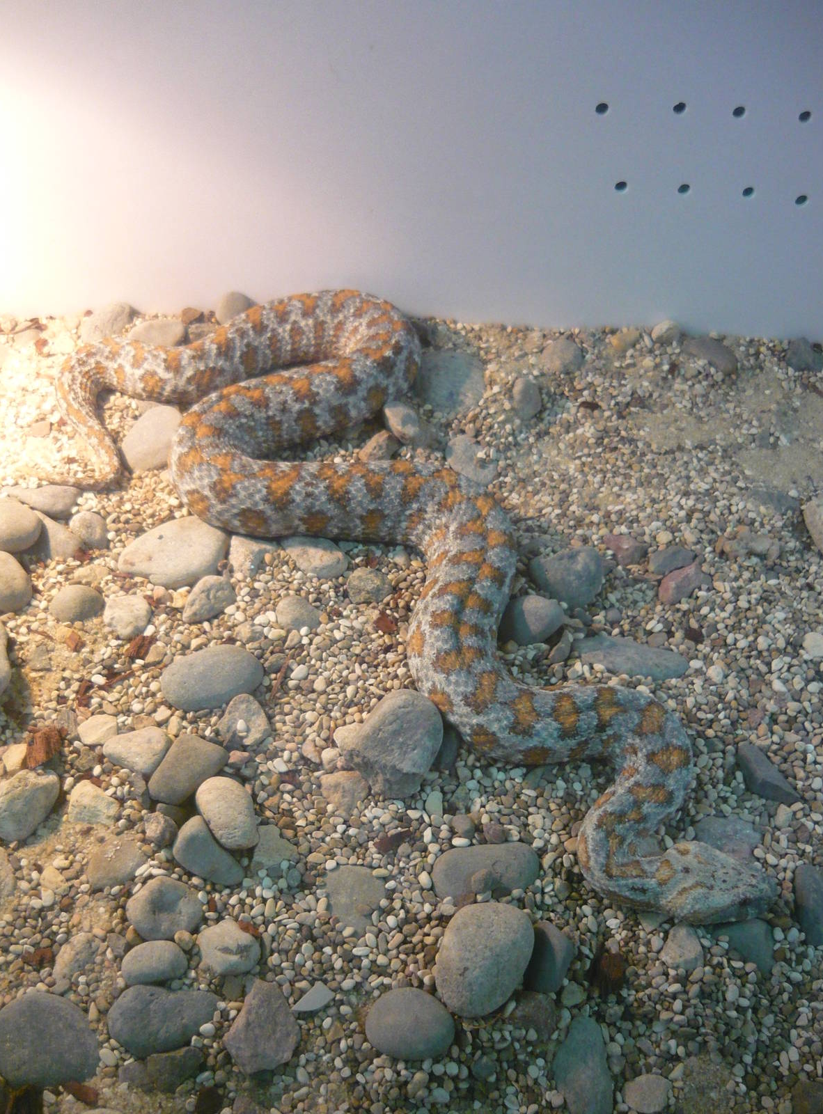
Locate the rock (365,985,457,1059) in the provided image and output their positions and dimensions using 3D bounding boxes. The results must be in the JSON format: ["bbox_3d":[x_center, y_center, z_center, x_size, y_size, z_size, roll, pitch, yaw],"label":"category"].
[{"bbox_3d":[-0.001,0.184,0.420,0.035,0.019,0.026,4,52,3],"label":"rock"}]

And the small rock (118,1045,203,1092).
[{"bbox_3d":[-0.092,0.188,0.390,0.031,0.015,0.021,13,49,10],"label":"small rock"}]

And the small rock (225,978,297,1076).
[{"bbox_3d":[-0.056,0.176,0.398,0.028,0.015,0.035,9,48,7],"label":"small rock"}]

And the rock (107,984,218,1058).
[{"bbox_3d":[-0.098,0.183,0.420,0.043,0.019,0.026,-10,53,-7],"label":"rock"}]

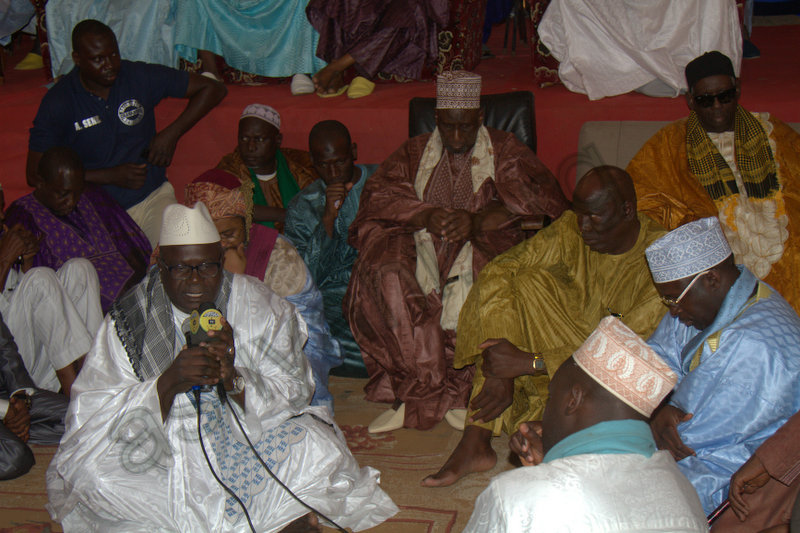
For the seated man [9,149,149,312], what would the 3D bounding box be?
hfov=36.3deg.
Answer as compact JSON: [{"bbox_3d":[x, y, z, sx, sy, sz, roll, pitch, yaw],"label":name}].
[{"bbox_3d":[-1.190,-0.004,4.647,0.640,0.880,0.660,-5,15,-19],"label":"seated man"}]

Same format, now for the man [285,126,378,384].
[{"bbox_3d":[-0.270,-0.073,4.795,0.540,0.940,0.640,4,15,14],"label":"man"}]

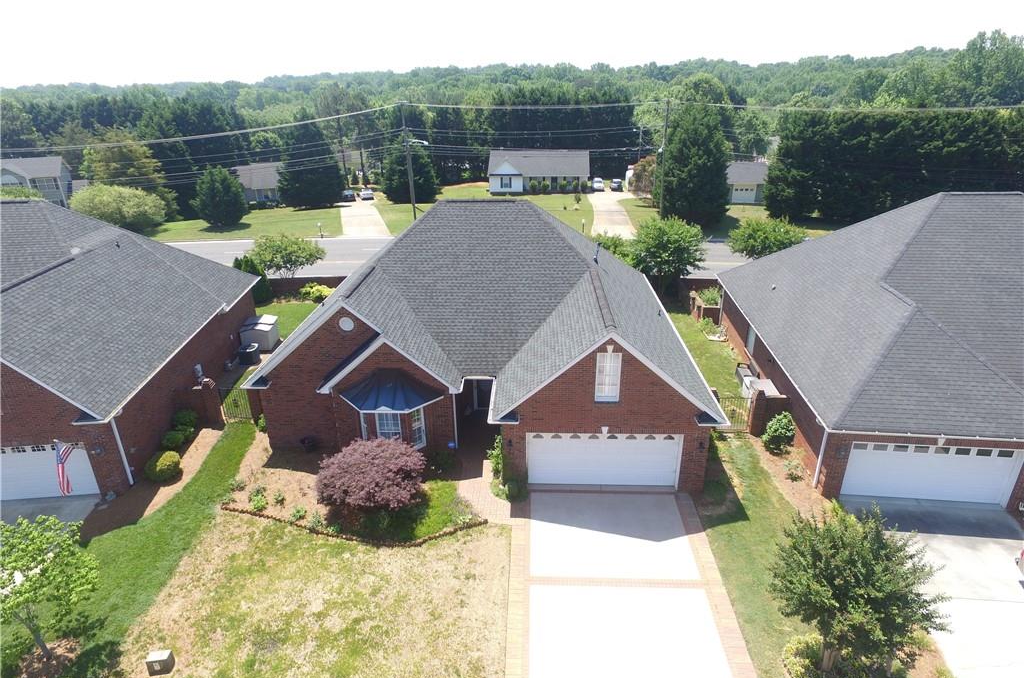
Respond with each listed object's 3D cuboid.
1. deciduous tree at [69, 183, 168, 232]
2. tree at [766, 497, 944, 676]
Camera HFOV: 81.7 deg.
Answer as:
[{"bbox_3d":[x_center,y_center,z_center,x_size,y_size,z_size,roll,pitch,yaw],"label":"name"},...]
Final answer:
[{"bbox_3d":[-38.088,-12.852,57.952,8.300,4.400,7.600,0,23,2],"label":"deciduous tree"},{"bbox_3d":[7.209,5.689,12.875,3.250,4.300,3.150,0,23,2],"label":"tree"}]

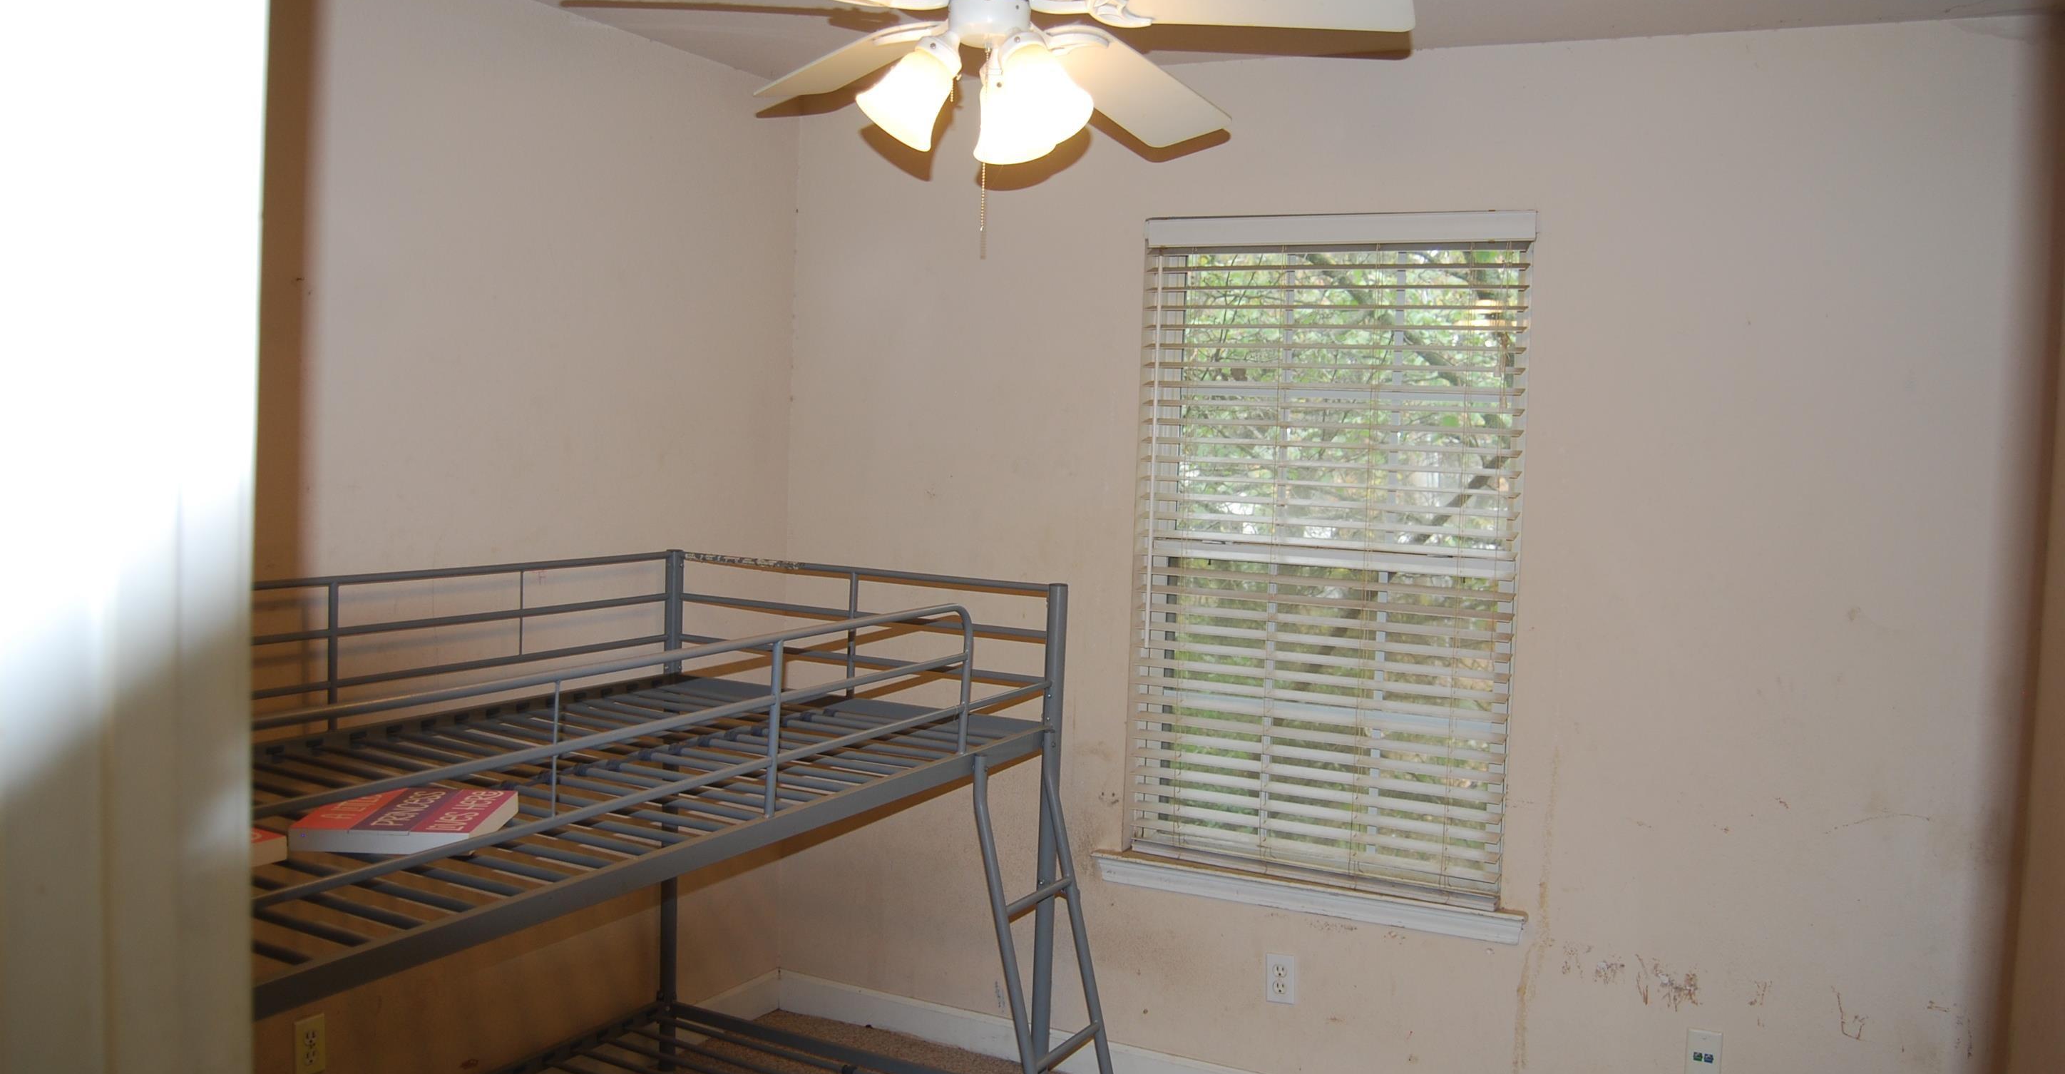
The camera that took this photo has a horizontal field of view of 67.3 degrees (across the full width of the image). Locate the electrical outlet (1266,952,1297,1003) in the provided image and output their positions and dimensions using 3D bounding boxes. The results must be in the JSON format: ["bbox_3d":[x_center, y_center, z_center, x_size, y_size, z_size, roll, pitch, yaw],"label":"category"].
[{"bbox_3d":[0.574,1.022,3.583,0.071,0.115,0.012,4,5,25],"label":"electrical outlet"}]

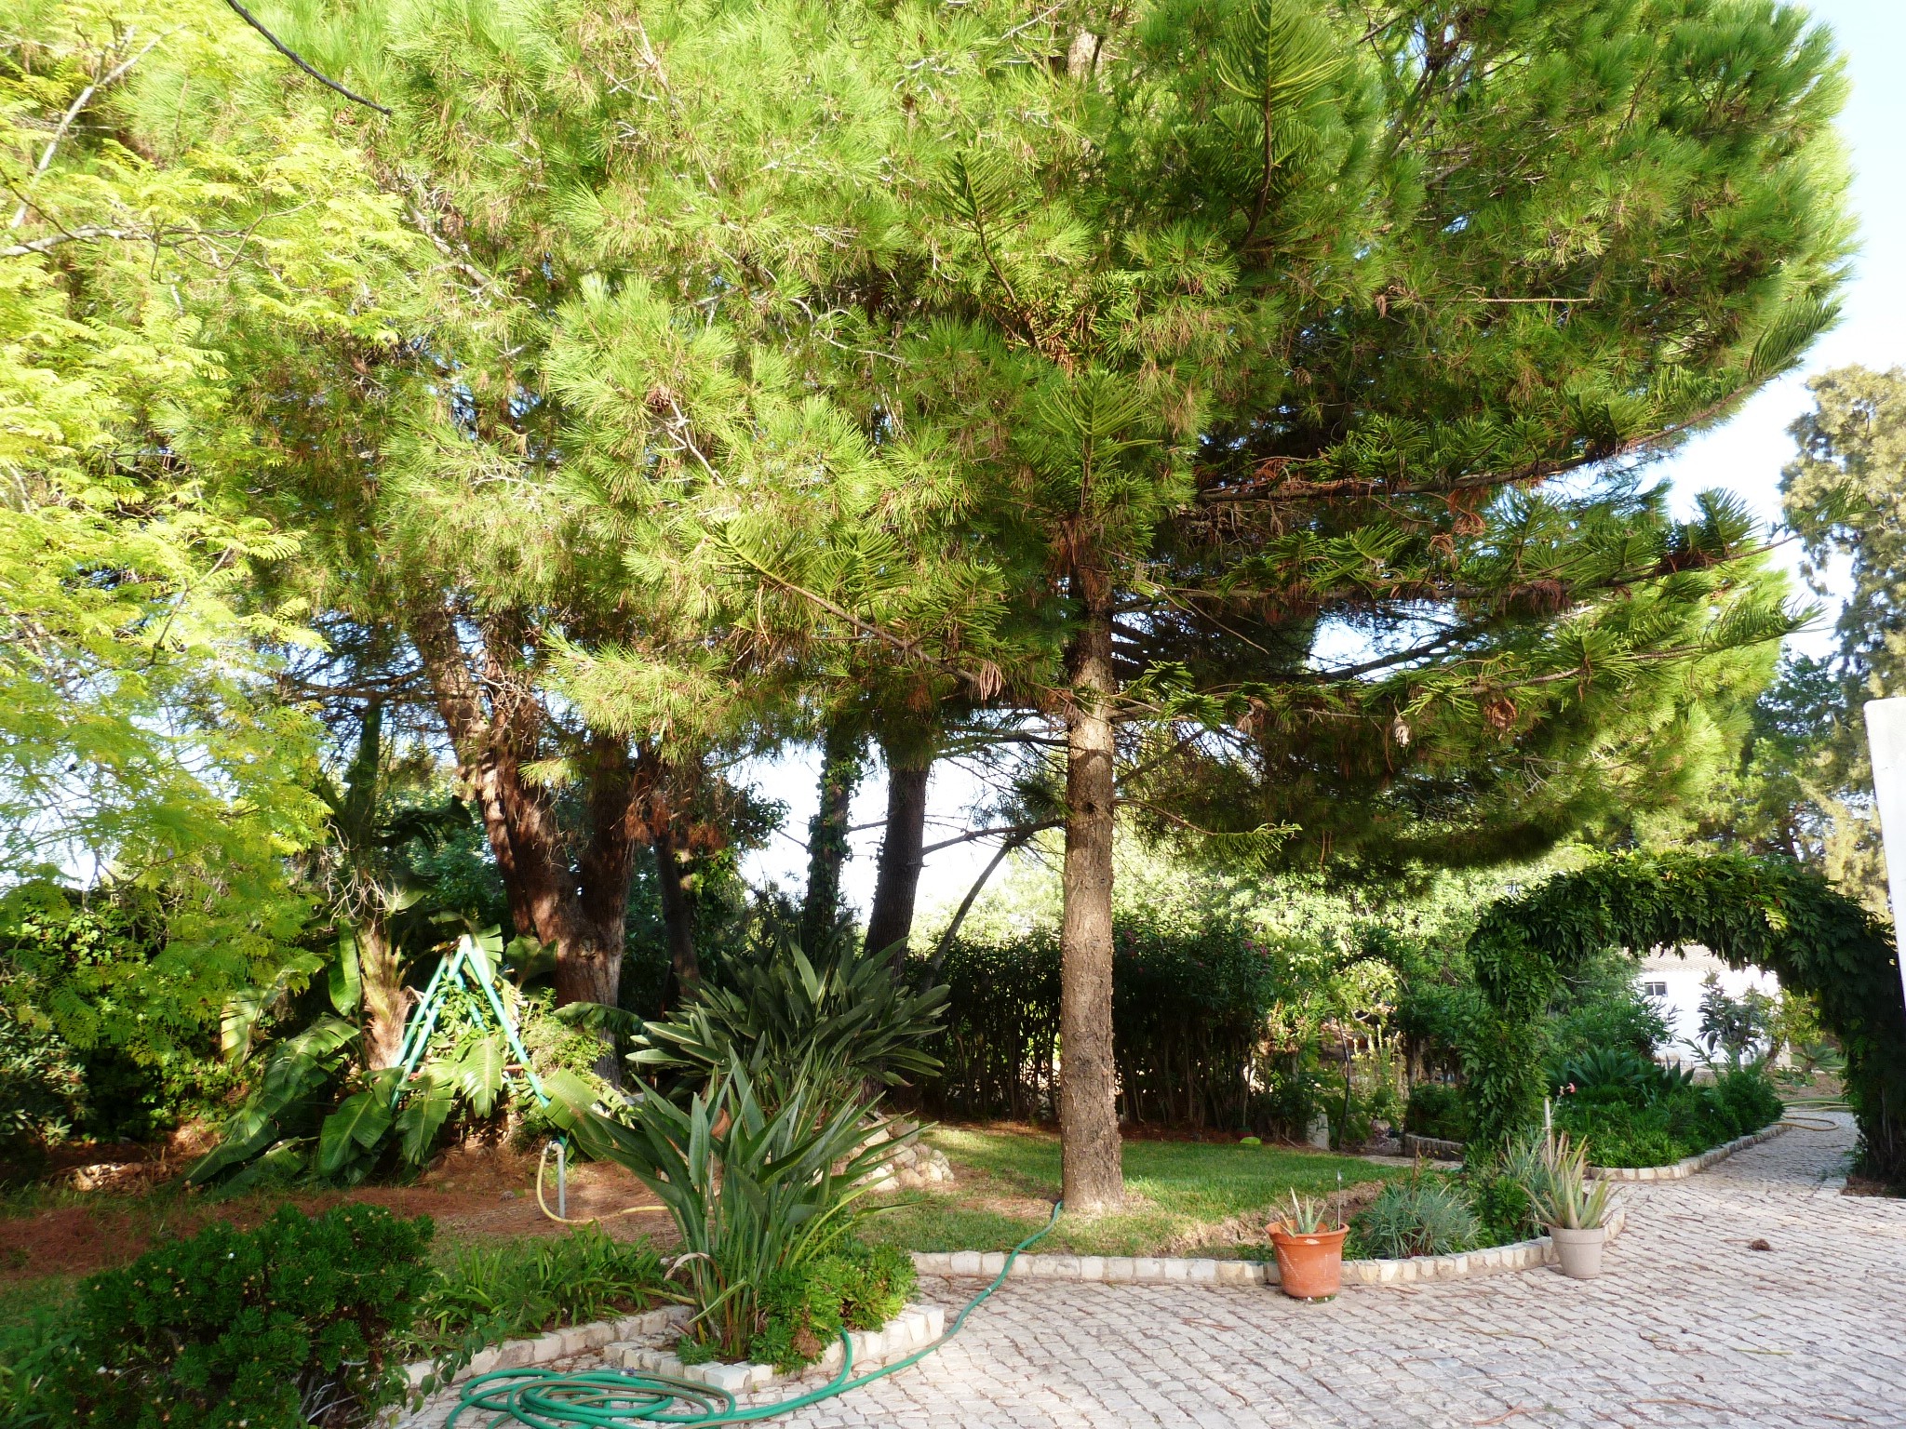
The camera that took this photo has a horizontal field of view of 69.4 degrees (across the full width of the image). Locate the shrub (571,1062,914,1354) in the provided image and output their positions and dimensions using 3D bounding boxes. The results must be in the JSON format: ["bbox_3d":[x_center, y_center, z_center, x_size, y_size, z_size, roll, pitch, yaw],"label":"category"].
[{"bbox_3d":[-0.850,1.917,5.411,1.350,1.120,1.200,0,-11,0],"label":"shrub"}]

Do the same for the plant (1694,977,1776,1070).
[{"bbox_3d":[11.640,4.663,20.484,1.220,1.470,1.100,0,-11,0],"label":"plant"}]

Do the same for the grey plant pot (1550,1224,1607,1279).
[{"bbox_3d":[3.190,2.727,7.004,0.300,0.230,0.300,0,-11,0],"label":"grey plant pot"}]

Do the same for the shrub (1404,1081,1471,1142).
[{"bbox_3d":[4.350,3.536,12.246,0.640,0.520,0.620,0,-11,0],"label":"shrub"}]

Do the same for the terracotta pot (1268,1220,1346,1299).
[{"bbox_3d":[1.700,2.627,6.636,0.400,0.285,0.400,0,-11,0],"label":"terracotta pot"}]

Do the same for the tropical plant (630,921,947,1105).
[{"bbox_3d":[-1.240,2.260,10.154,2.380,1.470,2.050,0,-11,0],"label":"tropical plant"}]

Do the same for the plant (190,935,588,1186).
[{"bbox_3d":[-4.180,2.515,10.104,2.800,1.810,2.100,0,-11,0],"label":"plant"}]

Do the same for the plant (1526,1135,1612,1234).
[{"bbox_3d":[3.180,2.413,7.066,0.450,0.490,0.430,0,-11,0],"label":"plant"}]

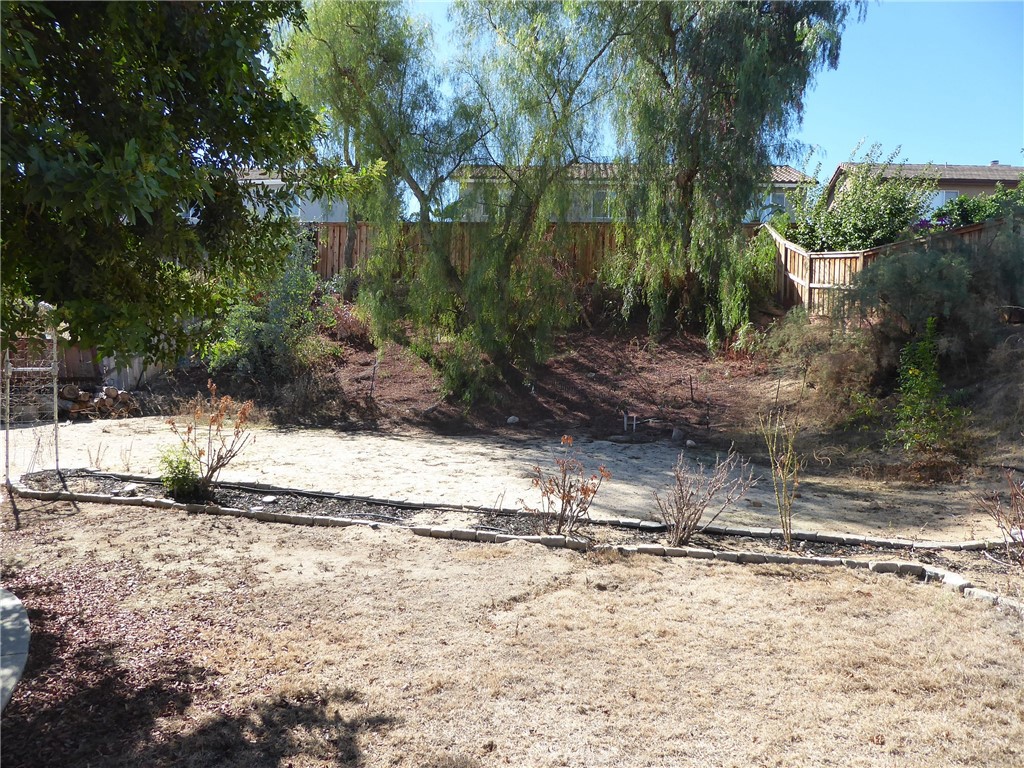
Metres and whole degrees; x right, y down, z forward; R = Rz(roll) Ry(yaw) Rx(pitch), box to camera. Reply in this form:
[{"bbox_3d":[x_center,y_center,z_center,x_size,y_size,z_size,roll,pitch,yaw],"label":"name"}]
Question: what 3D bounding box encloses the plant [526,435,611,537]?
[{"bbox_3d":[0.492,0.895,6.550,0.724,0.881,0.700,0,2,0],"label":"plant"}]

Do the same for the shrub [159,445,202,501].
[{"bbox_3d":[-3.670,0.992,8.200,0.470,0.590,0.460,0,2,0],"label":"shrub"}]

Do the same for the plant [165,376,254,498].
[{"bbox_3d":[-3.466,0.609,8.500,0.985,1.279,0.880,0,2,0],"label":"plant"}]

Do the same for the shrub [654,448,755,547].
[{"bbox_3d":[1.609,0.944,6.150,0.807,0.803,0.740,0,2,0],"label":"shrub"}]

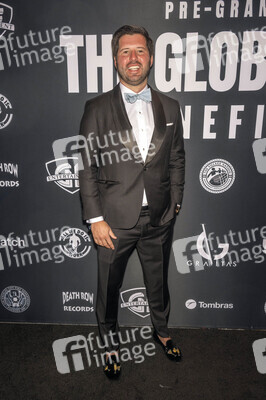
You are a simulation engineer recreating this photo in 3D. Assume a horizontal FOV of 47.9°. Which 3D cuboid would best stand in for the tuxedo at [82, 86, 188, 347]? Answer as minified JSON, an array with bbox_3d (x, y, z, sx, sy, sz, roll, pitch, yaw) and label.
[{"bbox_3d":[-0.008,0.148,1.645,0.540,1.460,0.310,-3,11,-15],"label":"tuxedo"}]

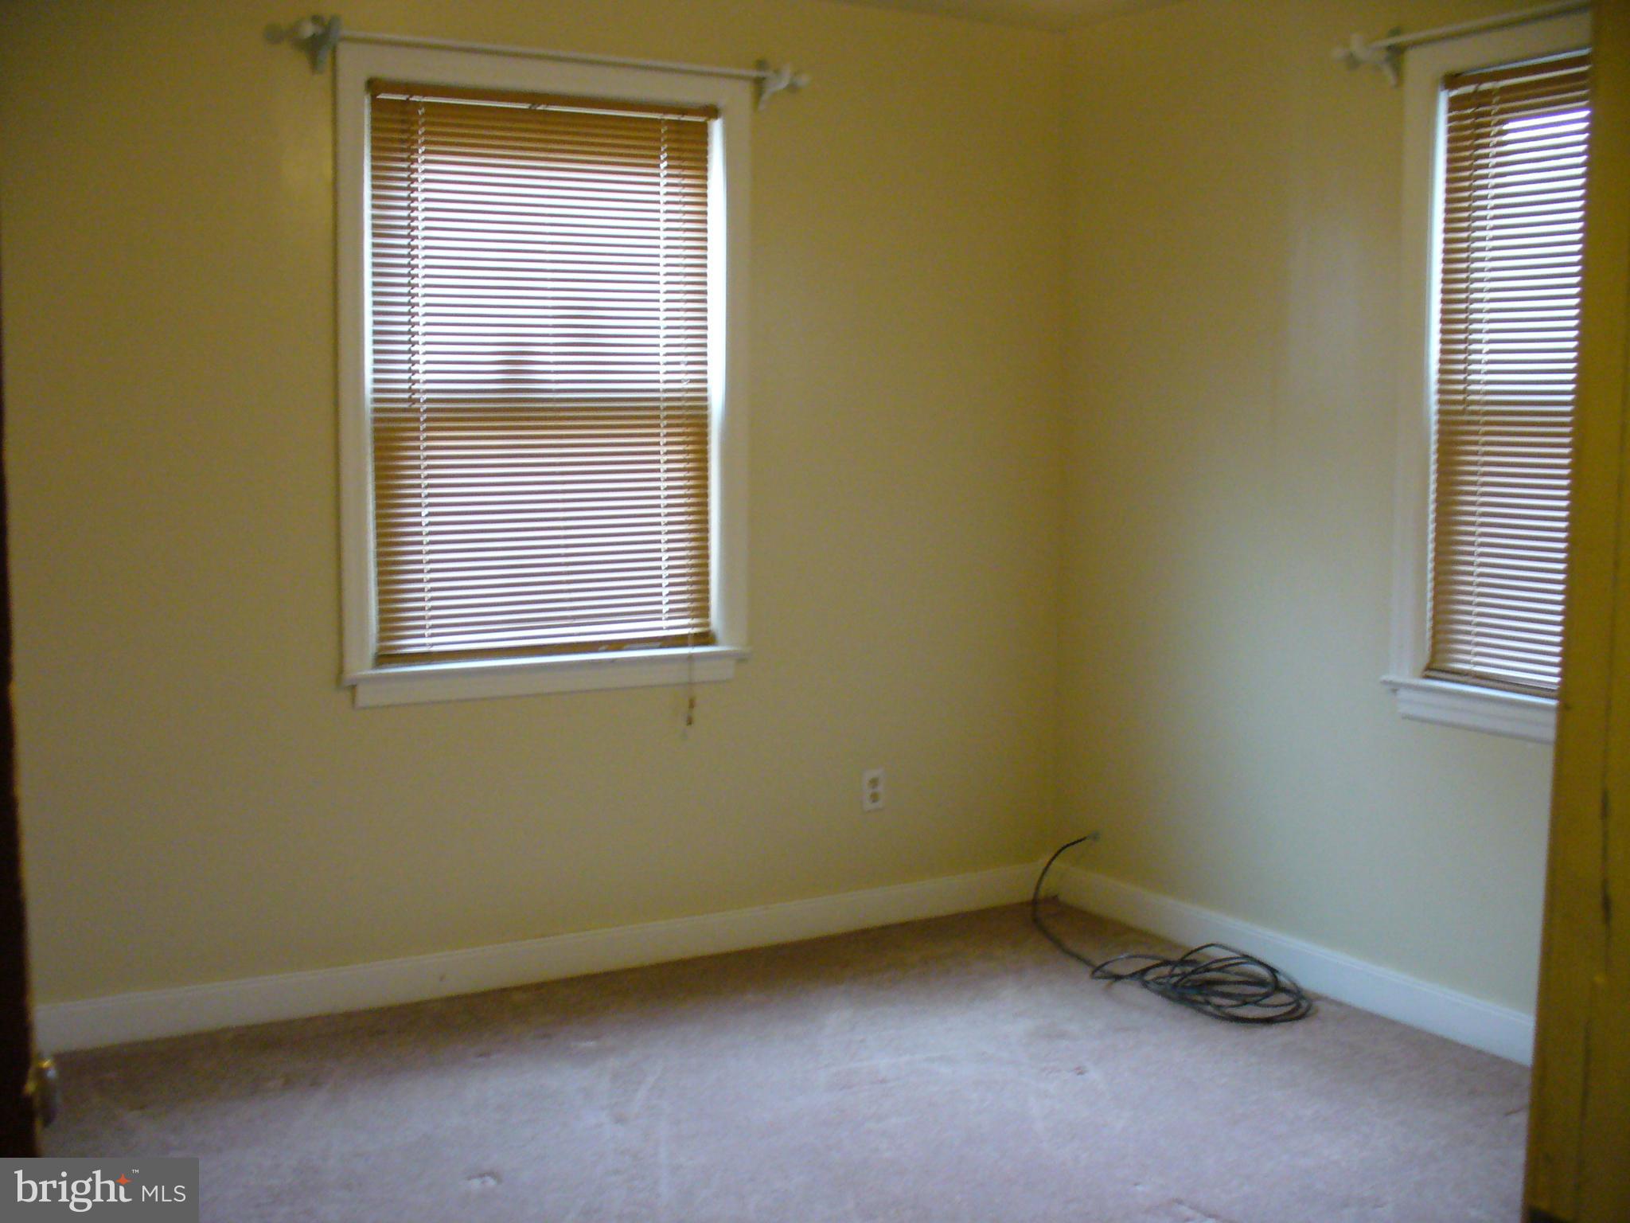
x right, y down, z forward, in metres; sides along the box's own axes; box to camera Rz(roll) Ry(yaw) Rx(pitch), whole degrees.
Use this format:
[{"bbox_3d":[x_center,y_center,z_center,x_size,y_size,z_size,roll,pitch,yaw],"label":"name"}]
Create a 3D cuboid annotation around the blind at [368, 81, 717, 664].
[{"bbox_3d":[-0.620,-0.548,4.111,0.865,1.310,0.040,-3,7,-30],"label":"blind"}]

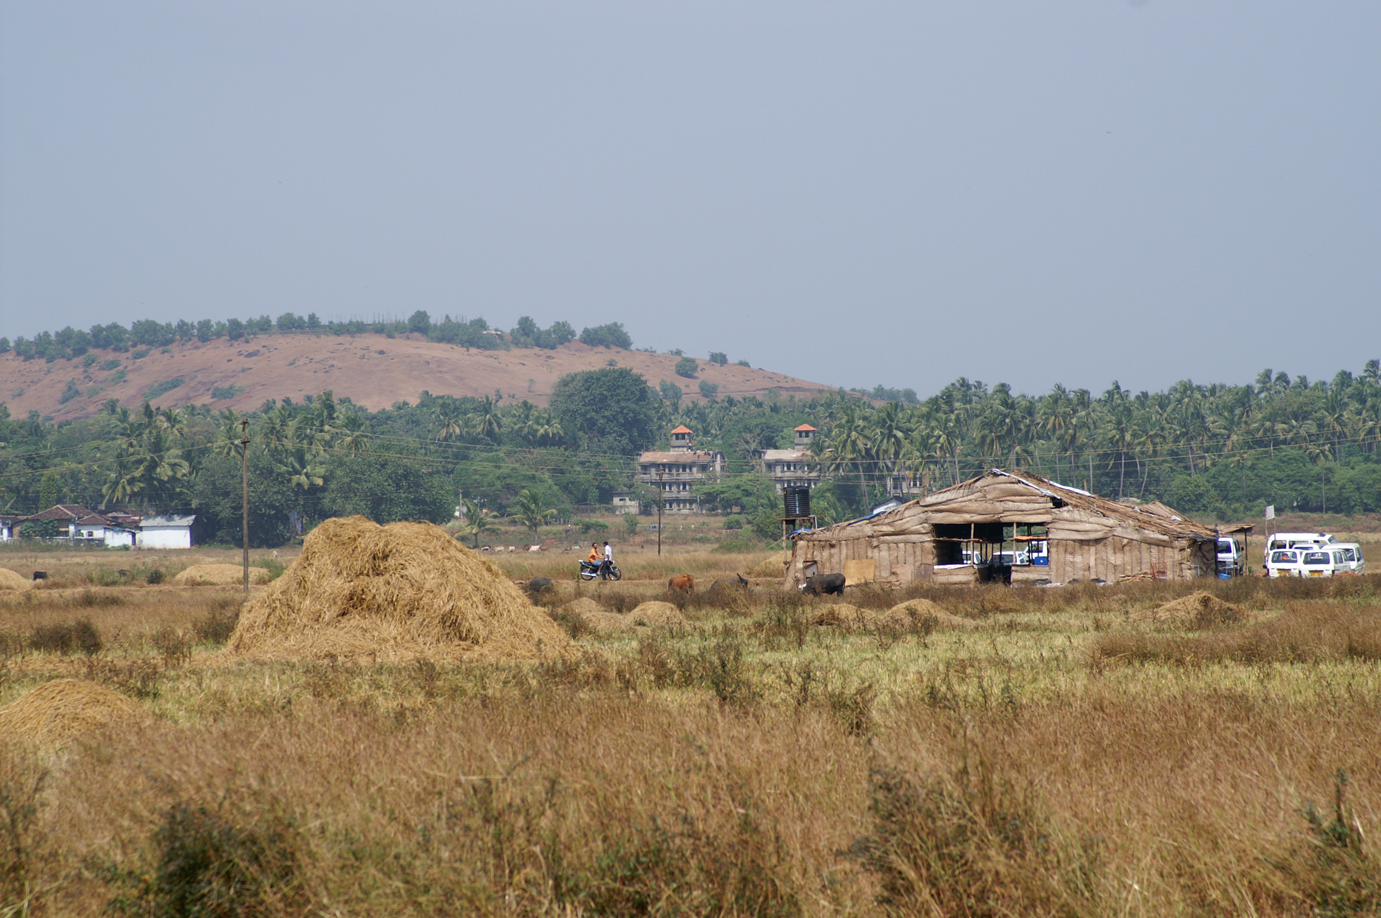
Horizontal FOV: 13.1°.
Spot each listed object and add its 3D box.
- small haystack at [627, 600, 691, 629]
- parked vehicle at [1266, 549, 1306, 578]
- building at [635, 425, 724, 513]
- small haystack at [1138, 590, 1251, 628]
[{"bbox_3d":[-0.796,4.025,153.000,1.600,0.760,1.500,0,-1,0],"label":"small haystack"},{"bbox_3d":[26.200,4.760,262.600,1.410,1.640,3.370,0,-1,14],"label":"parked vehicle"},{"bbox_3d":[-1.900,1.800,1060.000,13.200,15.400,11.000,0,-1,12],"label":"building"},{"bbox_3d":[13.410,3.999,161.000,3.000,0.980,2.500,0,-1,0],"label":"small haystack"}]

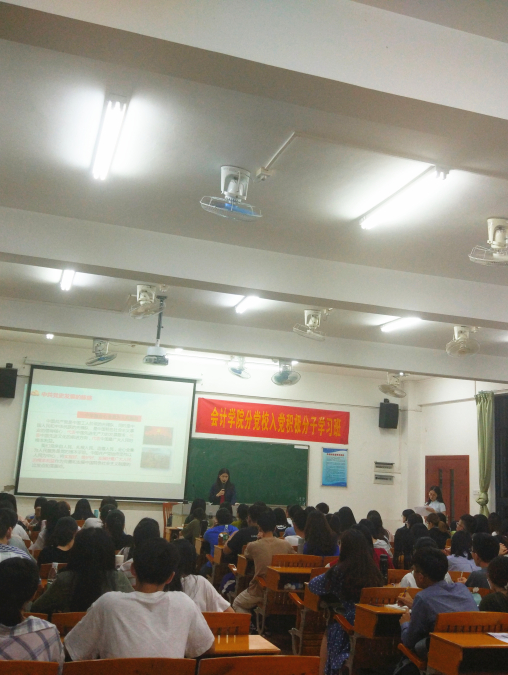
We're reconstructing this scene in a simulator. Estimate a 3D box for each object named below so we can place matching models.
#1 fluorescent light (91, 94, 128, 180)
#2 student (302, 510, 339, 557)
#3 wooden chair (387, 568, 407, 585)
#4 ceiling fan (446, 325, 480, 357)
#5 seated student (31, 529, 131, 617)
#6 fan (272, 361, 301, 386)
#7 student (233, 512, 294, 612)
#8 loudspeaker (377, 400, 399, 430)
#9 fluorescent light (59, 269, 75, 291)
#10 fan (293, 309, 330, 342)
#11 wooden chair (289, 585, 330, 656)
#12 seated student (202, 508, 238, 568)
[{"bbox_3d":[-1.006,-1.337,5.013,0.120,0.100,1.220,7,-12,-17],"label":"fluorescent light"},{"bbox_3d":[0.711,2.510,7.777,0.450,1.260,0.680,7,-11,-17],"label":"student"},{"bbox_3d":[1.253,2.559,6.580,0.550,0.820,0.700,7,-11,-17],"label":"wooden chair"},{"bbox_3d":[2.779,0.044,9.694,0.460,0.400,0.460,8,-12,-22],"label":"ceiling fan"},{"bbox_3d":[-0.929,1.601,3.726,0.520,1.220,0.750,7,-12,-17],"label":"seated student"},{"bbox_3d":[0.589,0.570,13.033,0.480,0.470,0.480,7,-12,-17],"label":"fan"},{"bbox_3d":[0.068,2.304,6.987,0.580,1.250,0.780,8,-13,-24],"label":"student"},{"bbox_3d":[2.698,1.539,14.551,0.290,0.560,0.280,5,-12,-9],"label":"loudspeaker"},{"bbox_3d":[-2.115,-0.717,8.355,0.120,0.100,1.220,7,-12,-17],"label":"fluorescent light"},{"bbox_3d":[0.754,-0.175,9.210,0.450,0.390,0.460,-4,-13,35],"label":"fan"},{"bbox_3d":[0.578,2.479,6.377,0.560,0.820,0.720,7,-11,-17],"label":"wooden chair"},{"bbox_3d":[-0.447,2.828,9.479,0.500,1.180,0.720,7,-11,-17],"label":"seated student"}]

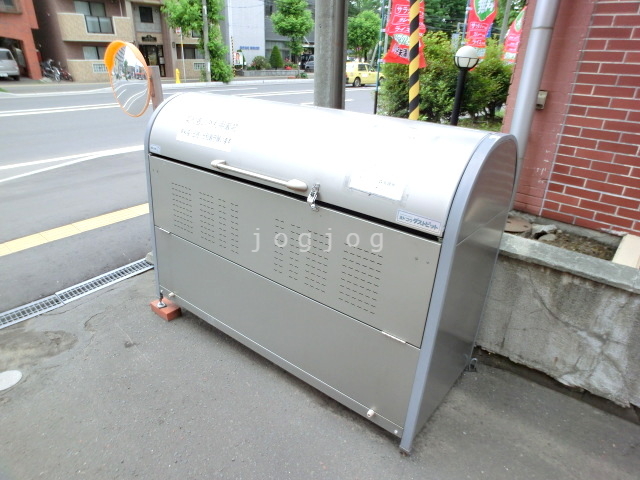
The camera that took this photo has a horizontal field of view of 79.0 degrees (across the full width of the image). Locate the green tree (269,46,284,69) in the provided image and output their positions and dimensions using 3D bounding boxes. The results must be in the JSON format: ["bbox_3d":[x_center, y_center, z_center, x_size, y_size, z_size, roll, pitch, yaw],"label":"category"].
[{"bbox_3d":[-3.817,-16.421,34.925,1.150,2.000,1.150,0,25,-6],"label":"green tree"}]

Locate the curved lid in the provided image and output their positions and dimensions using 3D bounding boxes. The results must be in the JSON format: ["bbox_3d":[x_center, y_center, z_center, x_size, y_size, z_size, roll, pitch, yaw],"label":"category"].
[{"bbox_3d":[-0.058,-0.500,1.984,1.767,0.351,0.722,19,25,33],"label":"curved lid"}]

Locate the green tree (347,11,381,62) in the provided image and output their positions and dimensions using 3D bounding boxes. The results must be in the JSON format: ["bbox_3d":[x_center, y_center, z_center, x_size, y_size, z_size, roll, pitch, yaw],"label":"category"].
[{"bbox_3d":[4.574,-21.830,43.380,3.800,6.500,3.800,4,25,4],"label":"green tree"}]

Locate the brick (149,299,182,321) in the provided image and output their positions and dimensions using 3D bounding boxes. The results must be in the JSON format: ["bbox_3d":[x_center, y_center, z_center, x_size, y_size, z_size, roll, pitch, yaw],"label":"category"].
[{"bbox_3d":[-1.106,0.499,2.789,0.205,0.061,0.104,19,30,31],"label":"brick"}]

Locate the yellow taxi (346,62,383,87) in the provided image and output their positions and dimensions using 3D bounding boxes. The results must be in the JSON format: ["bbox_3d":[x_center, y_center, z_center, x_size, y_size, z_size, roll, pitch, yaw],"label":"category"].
[{"bbox_3d":[2.786,-11.630,27.223,1.695,1.515,4.620,22,31,36],"label":"yellow taxi"}]

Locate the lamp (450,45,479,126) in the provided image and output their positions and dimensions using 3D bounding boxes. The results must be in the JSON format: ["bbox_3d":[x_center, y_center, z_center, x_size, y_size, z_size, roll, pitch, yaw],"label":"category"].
[{"bbox_3d":[1.676,-1.622,4.731,0.270,1.350,0.270,10,26,16],"label":"lamp"}]

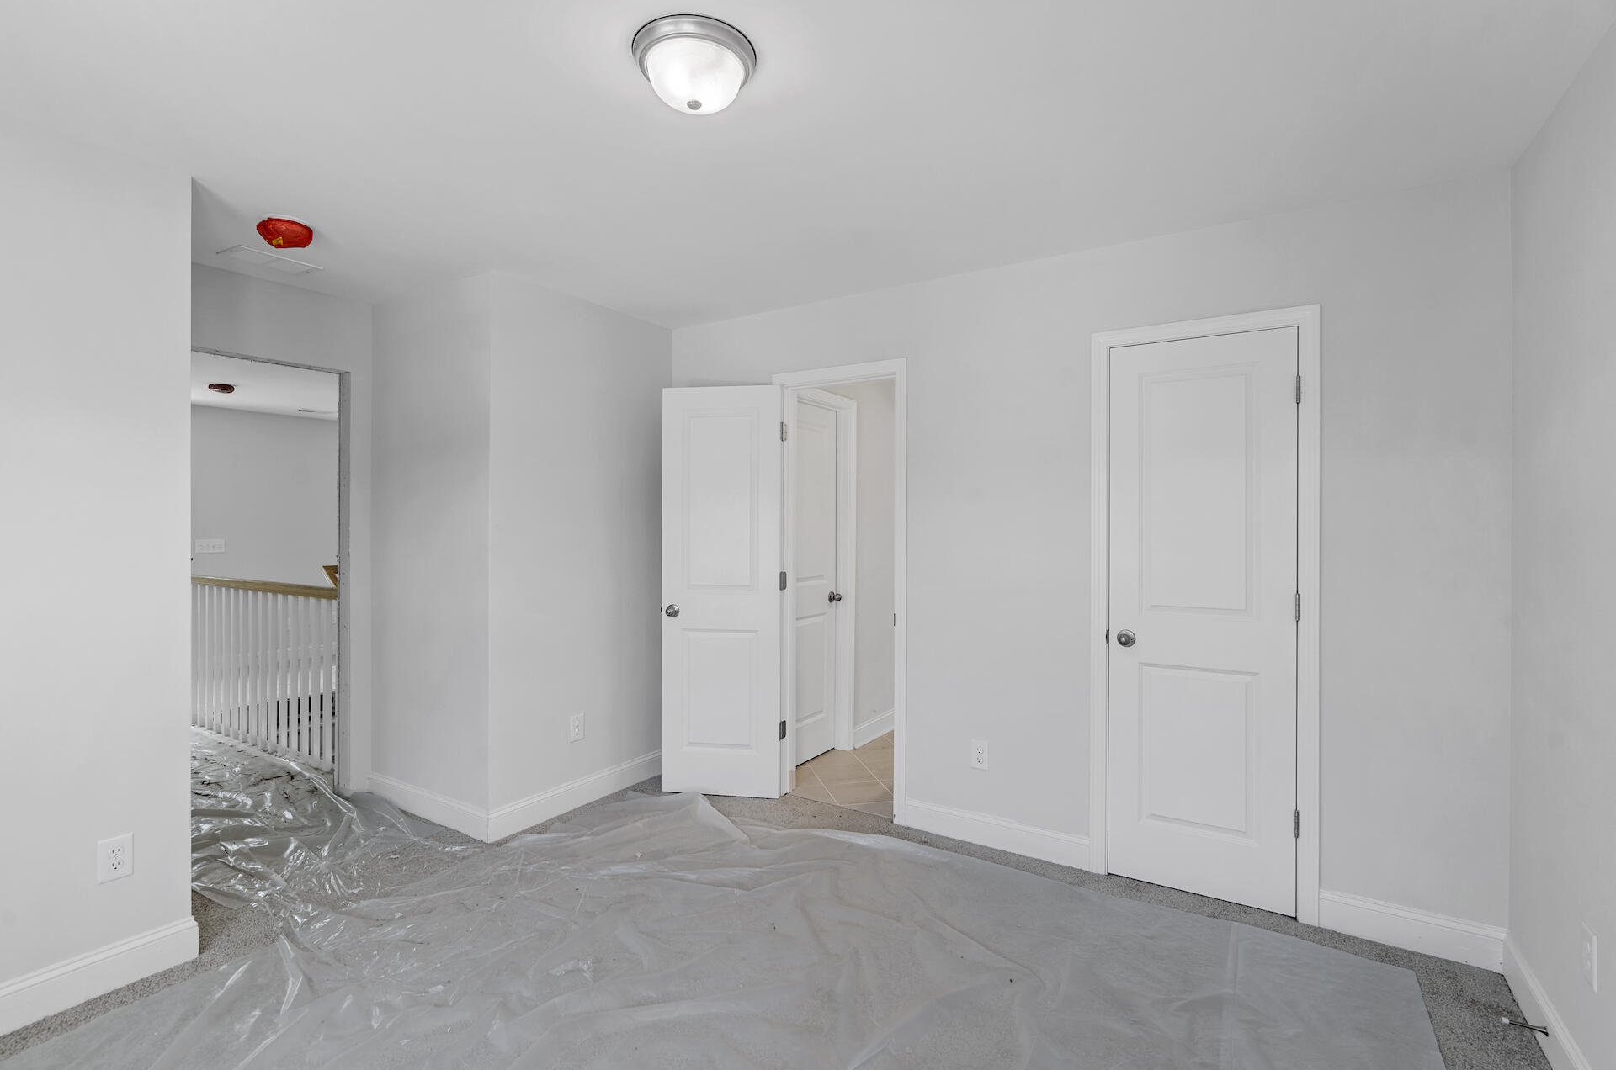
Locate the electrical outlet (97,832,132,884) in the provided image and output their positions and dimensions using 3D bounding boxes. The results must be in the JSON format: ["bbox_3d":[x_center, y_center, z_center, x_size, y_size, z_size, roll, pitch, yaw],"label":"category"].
[{"bbox_3d":[-2.000,0.939,2.078,0.008,0.119,0.074,0,0,32],"label":"electrical outlet"}]

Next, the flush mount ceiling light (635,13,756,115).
[{"bbox_3d":[-0.264,-1.057,1.687,0.290,0.125,0.290,0,0,0],"label":"flush mount ceiling light"}]

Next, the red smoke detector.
[{"bbox_3d":[-1.886,-1.095,2.594,0.155,0.065,0.155,0,0,32],"label":"red smoke detector"}]

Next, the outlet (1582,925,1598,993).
[{"bbox_3d":[1.769,0.954,1.629,0.008,0.119,0.074,0,0,32],"label":"outlet"}]

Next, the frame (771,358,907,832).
[{"bbox_3d":[0.159,0.268,3.460,0.737,2.105,0.120,0,0,32],"label":"frame"}]

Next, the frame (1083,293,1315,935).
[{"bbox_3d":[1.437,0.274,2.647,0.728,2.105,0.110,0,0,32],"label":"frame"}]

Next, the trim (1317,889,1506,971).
[{"bbox_3d":[1.910,1.260,2.291,0.460,0.137,0.016,0,0,32],"label":"trim"}]

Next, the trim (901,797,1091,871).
[{"bbox_3d":[0.769,1.255,3.011,0.783,0.137,0.016,0,0,32],"label":"trim"}]

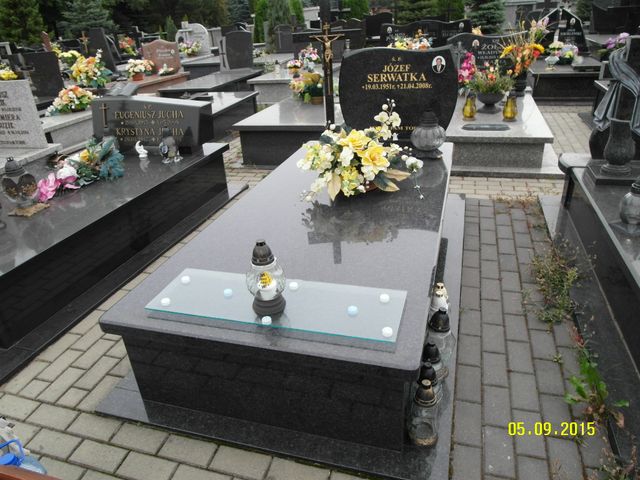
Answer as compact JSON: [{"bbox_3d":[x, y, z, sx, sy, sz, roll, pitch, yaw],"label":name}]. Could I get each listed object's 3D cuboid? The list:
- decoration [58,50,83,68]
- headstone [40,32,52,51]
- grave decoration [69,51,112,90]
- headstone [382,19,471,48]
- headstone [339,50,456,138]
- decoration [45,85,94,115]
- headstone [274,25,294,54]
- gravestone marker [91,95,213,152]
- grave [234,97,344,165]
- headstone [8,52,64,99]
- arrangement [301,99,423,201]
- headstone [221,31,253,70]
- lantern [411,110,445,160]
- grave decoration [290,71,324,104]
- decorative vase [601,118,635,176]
[{"bbox_3d":[-6.089,-4.405,10.828,0.520,0.420,0.460,5,29,17],"label":"decoration"},{"bbox_3d":[-6.427,-4.514,10.651,0.220,0.880,0.130,5,28,17],"label":"headstone"},{"bbox_3d":[-4.063,-3.023,7.890,0.660,0.620,0.520,5,29,17],"label":"grave decoration"},{"bbox_3d":[1.933,-3.703,8.176,1.570,0.610,0.120,5,29,17],"label":"headstone"},{"bbox_3d":[0.546,-1.026,3.117,0.808,0.613,0.121,5,29,17],"label":"headstone"},{"bbox_3d":[-3.357,-1.944,6.059,0.566,0.343,0.455,5,29,17],"label":"decoration"},{"bbox_3d":[-0.801,-4.949,10.938,0.680,0.650,0.120,5,29,17],"label":"headstone"},{"bbox_3d":[-1.333,-0.915,3.473,0.960,0.410,0.230,5,28,17],"label":"gravestone marker"},{"bbox_3d":[-0.007,-1.383,5.240,1.200,0.416,2.000,5,29,17],"label":"grave"},{"bbox_3d":[-4.603,-2.681,7.280,0.980,0.657,0.141,5,29,17],"label":"headstone"},{"bbox_3d":[0.242,-0.524,2.543,0.667,0.465,0.465,5,29,17],"label":"arrangement"},{"bbox_3d":[-1.725,-3.877,9.197,0.707,0.717,0.151,5,29,17],"label":"headstone"},{"bbox_3d":[0.754,-0.739,3.063,0.253,0.308,0.253,5,29,17],"label":"lantern"},{"bbox_3d":[-0.120,-1.706,4.951,0.400,0.350,0.360,5,28,17],"label":"grave decoration"},{"bbox_3d":[1.762,-0.548,2.629,0.192,0.313,0.192,5,29,17],"label":"decorative vase"}]

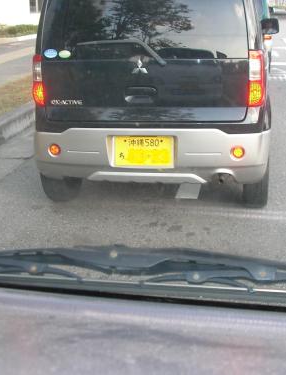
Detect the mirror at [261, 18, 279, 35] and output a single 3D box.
[{"bbox_3d":[1.145,-1.447,4.929,0.158,0.135,0.110,3,20,14],"label":"mirror"}]

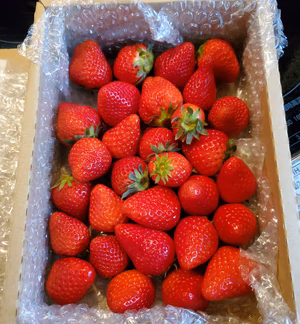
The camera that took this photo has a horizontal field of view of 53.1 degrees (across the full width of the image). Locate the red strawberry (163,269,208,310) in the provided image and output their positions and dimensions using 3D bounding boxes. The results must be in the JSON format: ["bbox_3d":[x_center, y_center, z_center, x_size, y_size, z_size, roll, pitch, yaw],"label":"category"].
[{"bbox_3d":[0.027,0.096,0.228,0.034,0.033,0.033,0,31,-14],"label":"red strawberry"}]

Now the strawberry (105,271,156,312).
[{"bbox_3d":[-0.014,0.099,0.229,0.035,0.035,0.035,0,115,28],"label":"strawberry"}]

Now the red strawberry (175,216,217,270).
[{"bbox_3d":[0.036,0.063,0.233,0.033,0.033,0.042,19,75,7],"label":"red strawberry"}]

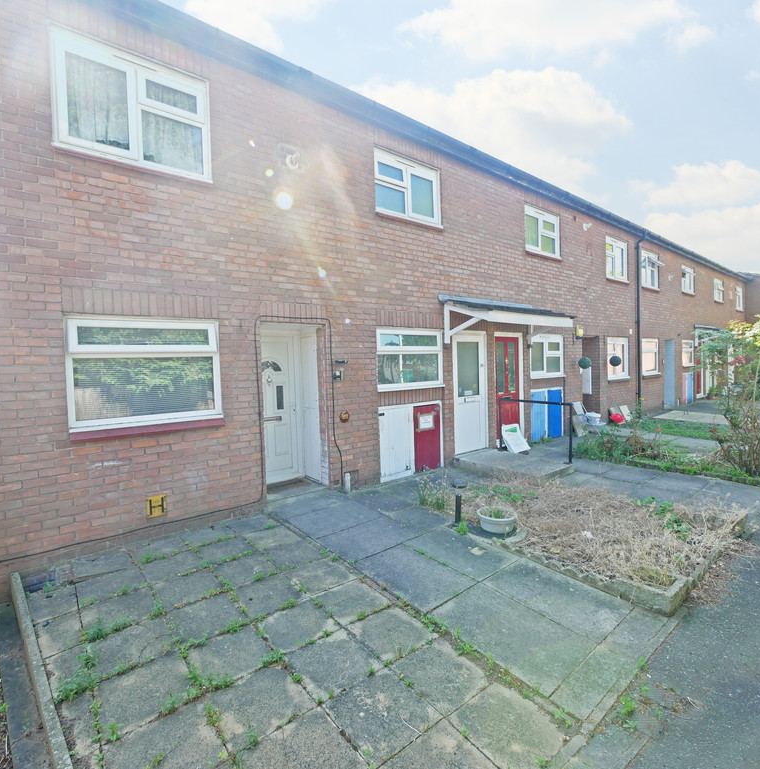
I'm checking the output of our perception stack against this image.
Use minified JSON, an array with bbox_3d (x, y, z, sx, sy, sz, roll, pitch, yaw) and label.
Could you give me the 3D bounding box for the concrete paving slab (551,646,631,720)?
[{"bbox_3d":[1.157,1.631,2.266,0.610,0.050,0.170,-4,5,-40],"label":"concrete paving slab"}]

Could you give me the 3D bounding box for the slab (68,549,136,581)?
[{"bbox_3d":[-2.456,1.620,3.679,0.440,0.045,0.430,-4,5,-38],"label":"slab"}]

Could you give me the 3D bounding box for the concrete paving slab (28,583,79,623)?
[{"bbox_3d":[-2.373,1.611,3.026,0.260,0.050,0.450,-3,5,-39],"label":"concrete paving slab"}]

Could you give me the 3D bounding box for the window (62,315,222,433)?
[{"bbox_3d":[-2.216,-0.121,4.023,1.310,1.030,0.100,-3,3,-38],"label":"window"}]

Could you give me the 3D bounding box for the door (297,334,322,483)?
[{"bbox_3d":[-0.947,0.317,5.735,0.050,2.020,0.500,-4,3,-38],"label":"door"}]

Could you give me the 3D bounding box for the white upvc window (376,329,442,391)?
[{"bbox_3d":[0.472,-0.385,6.318,1.350,0.910,0.090,-4,3,-38],"label":"white upvc window"}]

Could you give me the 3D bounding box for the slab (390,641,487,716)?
[{"bbox_3d":[0.355,1.678,2.376,0.440,0.050,0.440,-3,5,-39],"label":"slab"}]

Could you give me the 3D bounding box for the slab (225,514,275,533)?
[{"bbox_3d":[-1.353,1.527,4.446,0.450,0.050,0.410,-3,4,-38],"label":"slab"}]

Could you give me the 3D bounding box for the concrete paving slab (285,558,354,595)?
[{"bbox_3d":[-0.497,1.613,3.477,0.440,0.045,0.450,-4,5,-38],"label":"concrete paving slab"}]

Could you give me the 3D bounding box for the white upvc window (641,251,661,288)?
[{"bbox_3d":[8.009,-3.358,12.280,1.350,1.030,0.090,-4,3,-38],"label":"white upvc window"}]

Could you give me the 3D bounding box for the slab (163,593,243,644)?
[{"bbox_3d":[-1.167,1.622,2.857,0.450,0.050,0.450,-3,4,-39],"label":"slab"}]

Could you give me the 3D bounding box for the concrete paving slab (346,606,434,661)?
[{"bbox_3d":[0.069,1.653,2.728,0.440,0.050,0.435,-3,5,-39],"label":"concrete paving slab"}]

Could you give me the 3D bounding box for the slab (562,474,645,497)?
[{"bbox_3d":[3.076,1.414,5.661,0.870,0.050,0.600,-4,5,-38],"label":"slab"}]

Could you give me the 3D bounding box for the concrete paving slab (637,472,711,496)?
[{"bbox_3d":[4.294,1.440,5.968,0.950,0.050,0.600,-3,5,-39],"label":"concrete paving slab"}]

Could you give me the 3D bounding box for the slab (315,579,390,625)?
[{"bbox_3d":[-0.208,1.637,3.117,0.440,0.045,0.445,-4,5,-38],"label":"slab"}]

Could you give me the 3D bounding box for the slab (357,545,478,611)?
[{"bbox_3d":[0.278,1.606,3.491,0.600,0.050,0.905,-4,5,-38],"label":"slab"}]

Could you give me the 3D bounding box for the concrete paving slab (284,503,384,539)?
[{"bbox_3d":[-0.463,1.513,4.611,0.895,0.050,0.610,-3,5,-39],"label":"concrete paving slab"}]

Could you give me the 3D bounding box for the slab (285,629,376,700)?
[{"bbox_3d":[-0.270,1.665,2.450,0.445,0.050,0.450,-3,5,-39],"label":"slab"}]

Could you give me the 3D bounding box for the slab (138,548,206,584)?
[{"bbox_3d":[-1.747,1.571,3.540,0.450,0.050,0.410,-3,5,-39],"label":"slab"}]

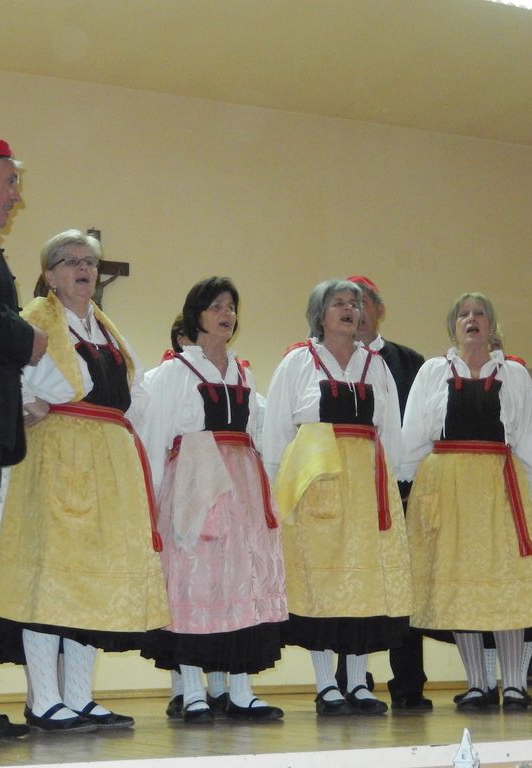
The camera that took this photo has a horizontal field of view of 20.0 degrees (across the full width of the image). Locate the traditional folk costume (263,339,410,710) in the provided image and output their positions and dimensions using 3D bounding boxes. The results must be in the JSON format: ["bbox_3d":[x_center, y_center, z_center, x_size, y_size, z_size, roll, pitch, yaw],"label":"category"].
[{"bbox_3d":[0.269,0.519,5.697,0.540,1.411,0.440,3,-11,-24],"label":"traditional folk costume"}]

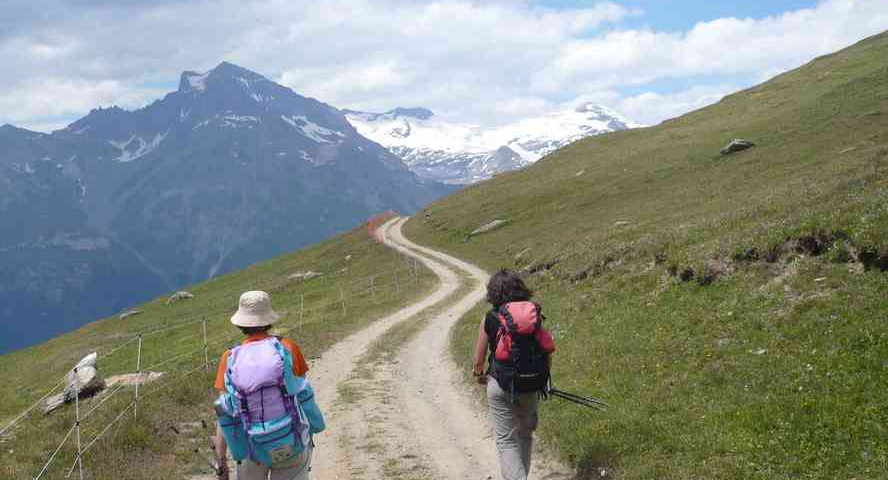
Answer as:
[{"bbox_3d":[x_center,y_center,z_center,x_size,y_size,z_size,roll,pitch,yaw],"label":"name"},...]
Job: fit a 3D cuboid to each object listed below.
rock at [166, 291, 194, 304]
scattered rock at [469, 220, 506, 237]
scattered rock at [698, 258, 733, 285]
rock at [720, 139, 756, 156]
[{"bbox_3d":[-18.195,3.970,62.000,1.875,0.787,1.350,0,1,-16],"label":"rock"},{"bbox_3d":[2.907,-0.768,60.000,2.463,1.143,1.500,0,1,3],"label":"scattered rock"},{"bbox_3d":[4.082,0.474,13.500,0.496,0.400,0.400,0,1,17],"label":"scattered rock"},{"bbox_3d":[16.399,-5.151,50.000,1.945,0.846,1.400,0,1,18],"label":"rock"}]

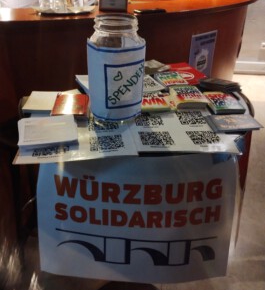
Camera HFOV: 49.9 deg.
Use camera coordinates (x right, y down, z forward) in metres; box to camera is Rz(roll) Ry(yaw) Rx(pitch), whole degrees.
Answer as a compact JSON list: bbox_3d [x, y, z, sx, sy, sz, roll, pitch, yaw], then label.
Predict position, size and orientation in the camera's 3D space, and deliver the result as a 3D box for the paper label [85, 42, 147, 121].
[{"bbox_3d":[-0.035,-0.146,0.625,0.120,0.155,0.118,1,32,-1],"label":"paper label"}]

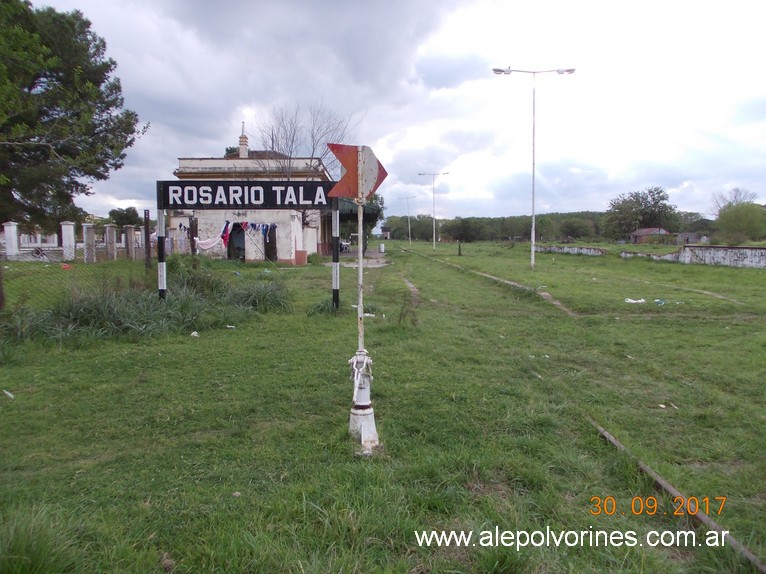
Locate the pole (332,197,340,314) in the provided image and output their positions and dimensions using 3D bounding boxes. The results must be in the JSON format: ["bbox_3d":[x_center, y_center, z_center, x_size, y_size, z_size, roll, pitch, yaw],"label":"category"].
[{"bbox_3d":[-1.040,-0.735,13.800,0.150,2.550,0.150,0,4,0],"label":"pole"}]

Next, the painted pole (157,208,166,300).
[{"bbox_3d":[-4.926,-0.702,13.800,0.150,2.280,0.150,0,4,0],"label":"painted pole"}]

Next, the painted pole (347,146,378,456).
[{"bbox_3d":[-0.154,0.071,4.880,0.230,2.330,0.230,0,4,0],"label":"painted pole"}]

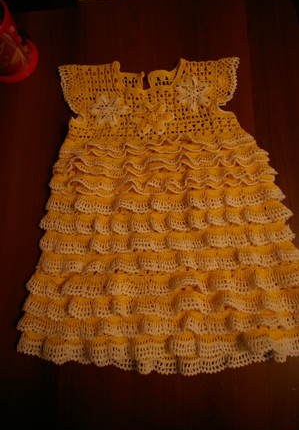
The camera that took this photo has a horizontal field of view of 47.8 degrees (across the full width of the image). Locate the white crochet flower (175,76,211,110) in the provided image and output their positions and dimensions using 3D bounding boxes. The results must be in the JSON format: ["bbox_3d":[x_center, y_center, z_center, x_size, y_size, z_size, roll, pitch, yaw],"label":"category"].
[{"bbox_3d":[0.070,-0.199,0.552,0.059,0.010,0.061,-2,79,4],"label":"white crochet flower"}]

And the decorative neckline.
[{"bbox_3d":[-0.002,-0.235,0.569,0.120,0.020,0.056,-2,79,4],"label":"decorative neckline"}]

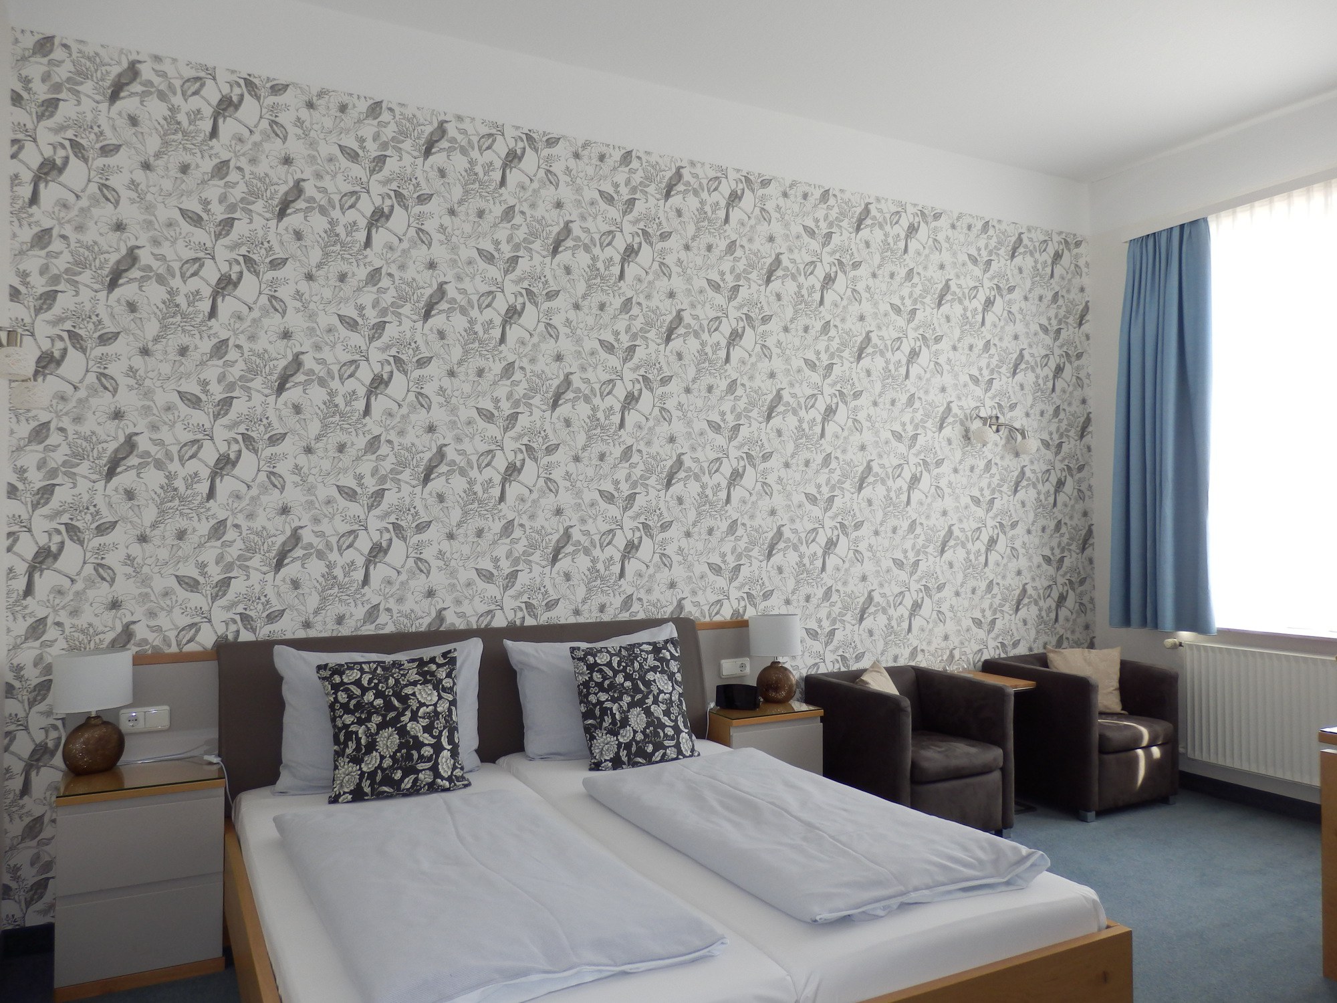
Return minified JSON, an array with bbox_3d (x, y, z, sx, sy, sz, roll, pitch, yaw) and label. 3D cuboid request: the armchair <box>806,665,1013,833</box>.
[{"bbox_3d":[1.068,1.140,4.341,0.660,0.680,0.635,1,-2,-28],"label":"armchair"}]

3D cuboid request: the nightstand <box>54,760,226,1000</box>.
[{"bbox_3d":[-1.664,1.161,3.068,0.449,0.592,0.365,1,-2,-28],"label":"nightstand"}]

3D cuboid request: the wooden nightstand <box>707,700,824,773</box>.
[{"bbox_3d":[0.382,1.181,4.146,0.452,0.592,0.360,1,-2,-28],"label":"wooden nightstand"}]

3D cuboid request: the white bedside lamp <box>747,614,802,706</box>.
[{"bbox_3d":[0.475,0.702,4.306,0.218,0.380,0.218,0,-1,0],"label":"white bedside lamp"}]

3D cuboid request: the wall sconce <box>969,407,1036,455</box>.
[{"bbox_3d":[1.763,-0.354,5.090,0.430,0.200,0.145,1,-2,-28],"label":"wall sconce"}]

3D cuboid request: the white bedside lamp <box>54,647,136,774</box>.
[{"bbox_3d":[-1.839,0.677,3.090,0.217,0.382,0.217,1,-2,-28],"label":"white bedside lamp"}]

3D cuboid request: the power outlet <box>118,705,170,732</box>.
[{"bbox_3d":[-1.753,0.734,3.238,0.150,0.081,0.018,1,-2,-28],"label":"power outlet"}]

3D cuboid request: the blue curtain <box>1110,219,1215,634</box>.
[{"bbox_3d":[2.559,-0.369,5.037,0.120,2.080,0.580,1,-2,-28],"label":"blue curtain"}]

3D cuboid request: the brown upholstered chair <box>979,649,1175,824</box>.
[{"bbox_3d":[2.058,1.149,4.861,0.670,0.682,0.635,1,-2,-28],"label":"brown upholstered chair"}]

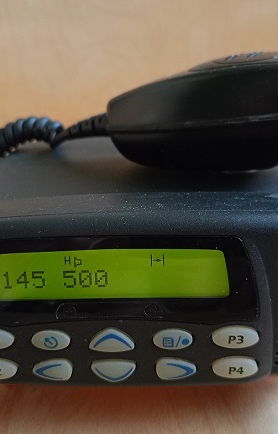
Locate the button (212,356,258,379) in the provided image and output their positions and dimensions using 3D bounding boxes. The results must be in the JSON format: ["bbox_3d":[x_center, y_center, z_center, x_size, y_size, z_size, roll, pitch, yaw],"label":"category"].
[{"bbox_3d":[0.031,0.049,0.151,0.015,0.007,0.003,-1,20,2],"label":"button"}]

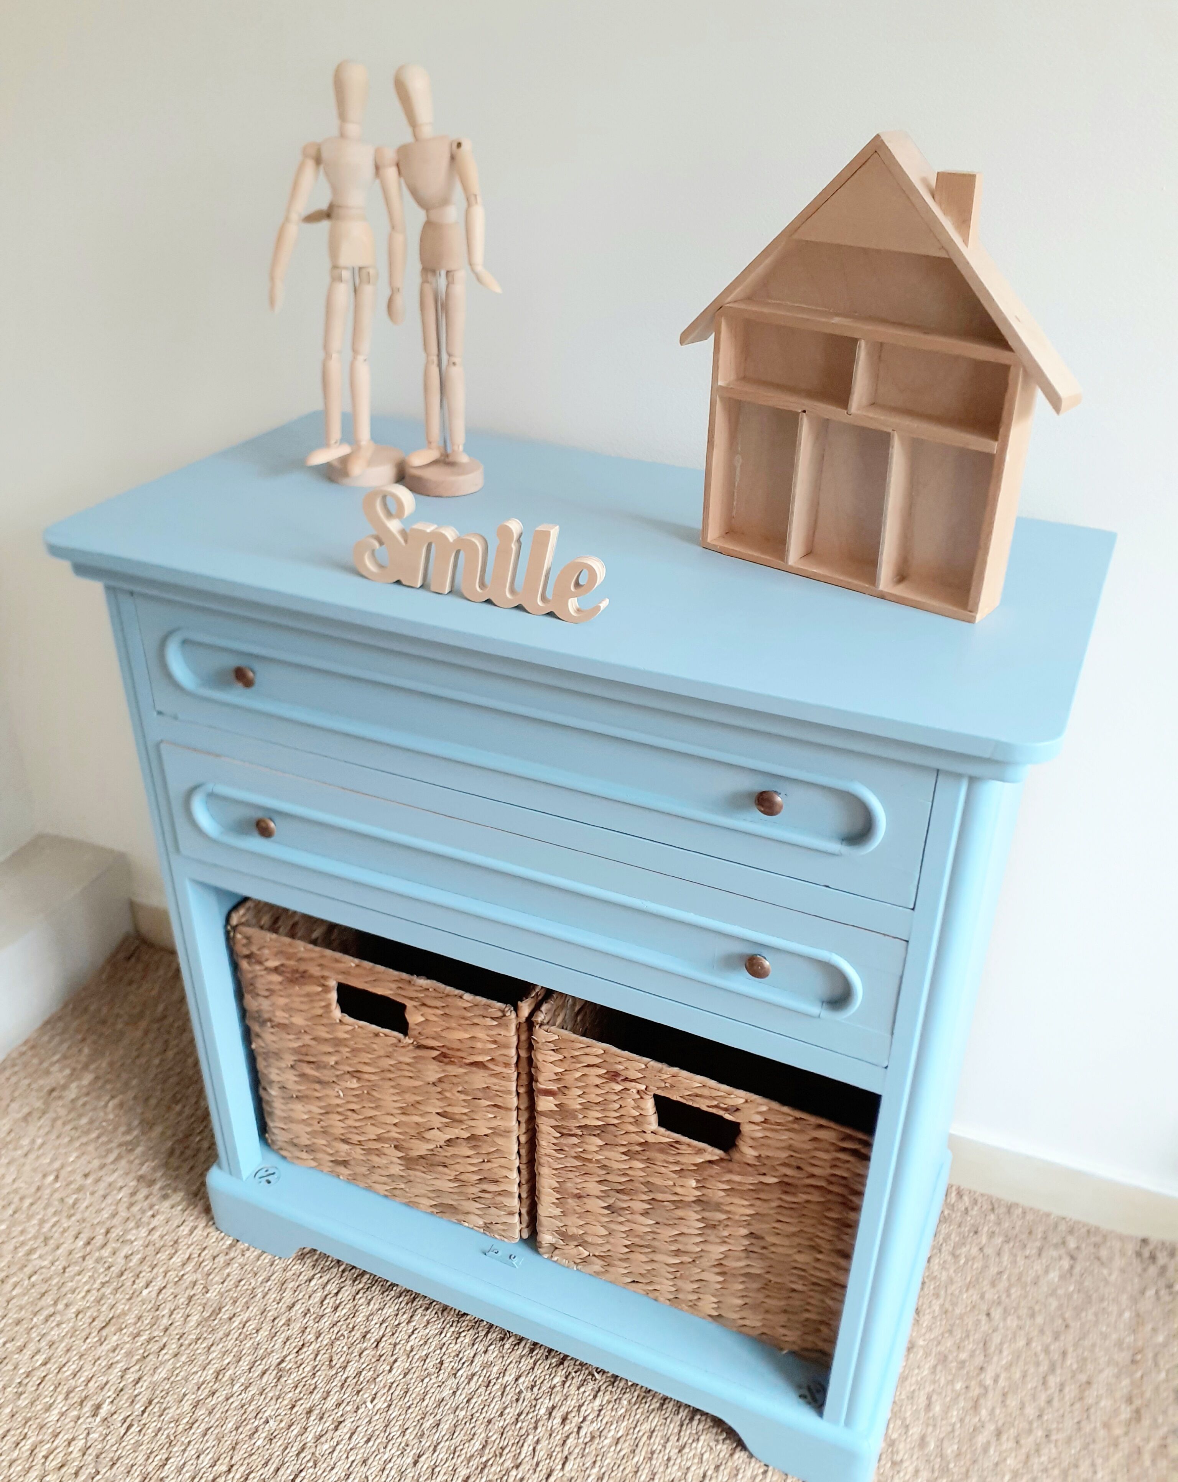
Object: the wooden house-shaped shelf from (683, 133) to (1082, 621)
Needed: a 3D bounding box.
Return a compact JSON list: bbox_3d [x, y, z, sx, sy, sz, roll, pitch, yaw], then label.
[{"bbox_3d":[0.190,-0.250,0.834,0.284,0.294,0.037,22,36,32],"label":"wooden house-shaped shelf"}]

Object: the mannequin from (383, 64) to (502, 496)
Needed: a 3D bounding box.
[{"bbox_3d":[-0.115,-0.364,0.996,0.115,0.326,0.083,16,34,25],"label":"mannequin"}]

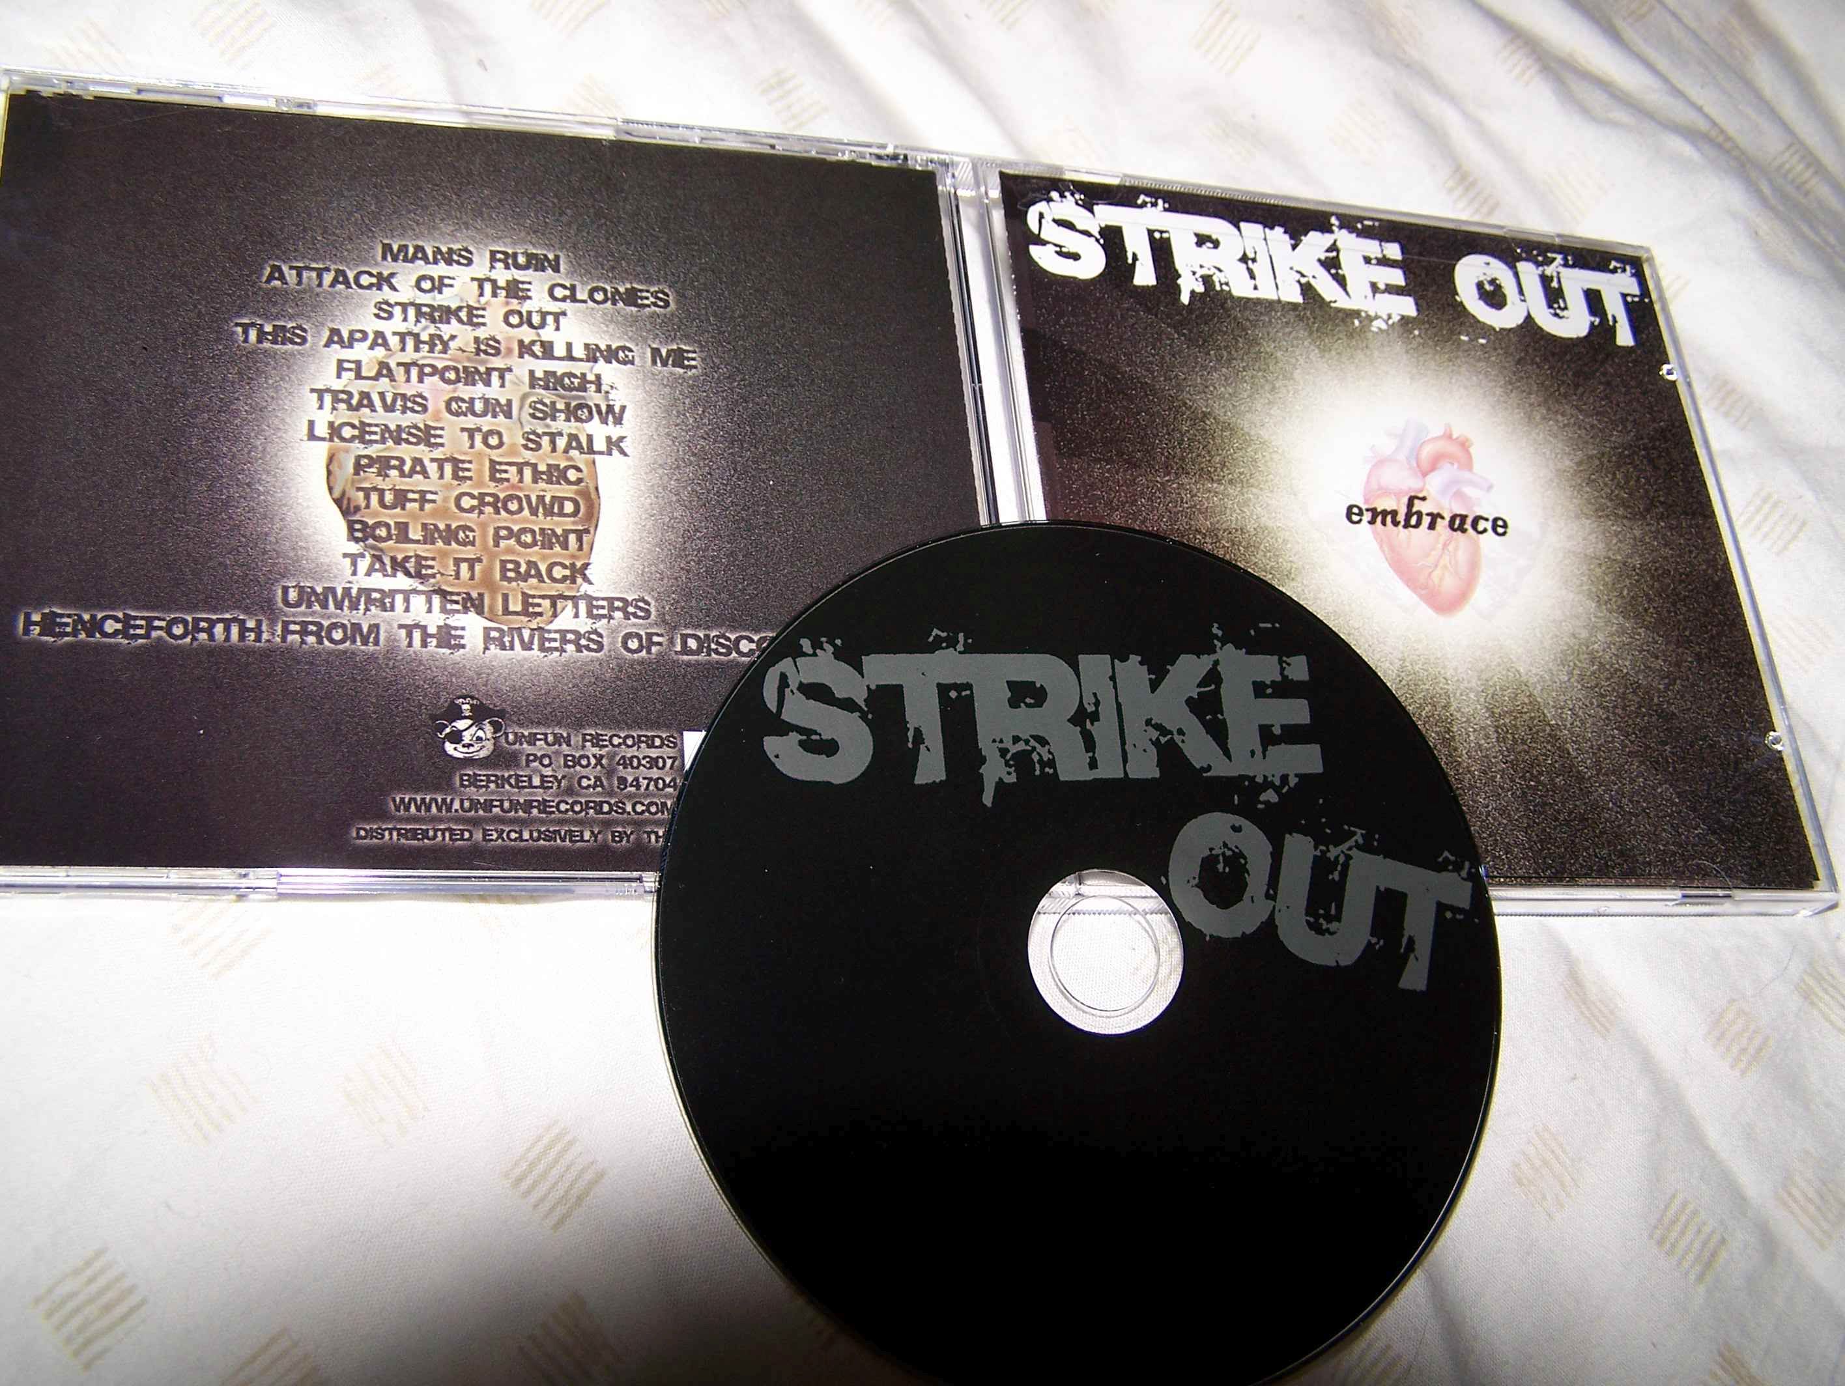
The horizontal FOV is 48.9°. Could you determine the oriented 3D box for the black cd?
[{"bbox_3d":[0.024,0.034,0.271,0.120,0.002,0.120,8,73,-15],"label":"black cd"}]

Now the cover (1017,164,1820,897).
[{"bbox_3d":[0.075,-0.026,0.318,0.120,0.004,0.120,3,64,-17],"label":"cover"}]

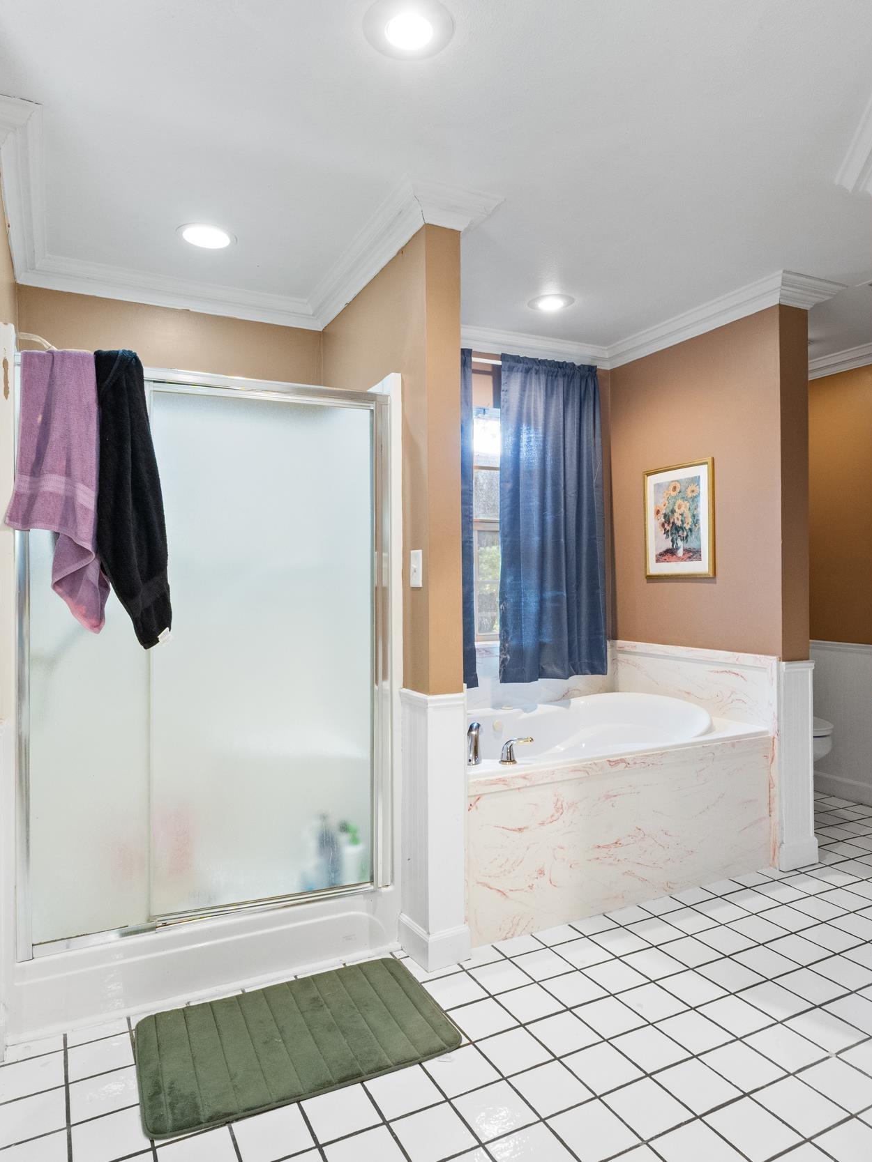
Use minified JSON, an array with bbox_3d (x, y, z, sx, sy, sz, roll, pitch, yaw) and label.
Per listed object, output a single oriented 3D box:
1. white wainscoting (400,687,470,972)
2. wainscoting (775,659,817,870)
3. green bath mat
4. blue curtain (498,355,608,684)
[{"bbox_3d":[-0.006,0.785,2.400,0.150,0.874,0.205,0,0,-27],"label":"white wainscoting"},{"bbox_3d":[1.531,0.779,3.116,0.230,0.875,0.080,0,0,-27],"label":"wainscoting"},{"bbox_3d":[-0.378,1.212,1.959,0.799,0.024,0.507,0,0,-25],"label":"green bath mat"},{"bbox_3d":[0.601,-0.307,3.674,0.633,1.611,0.100,0,0,-27],"label":"blue curtain"}]

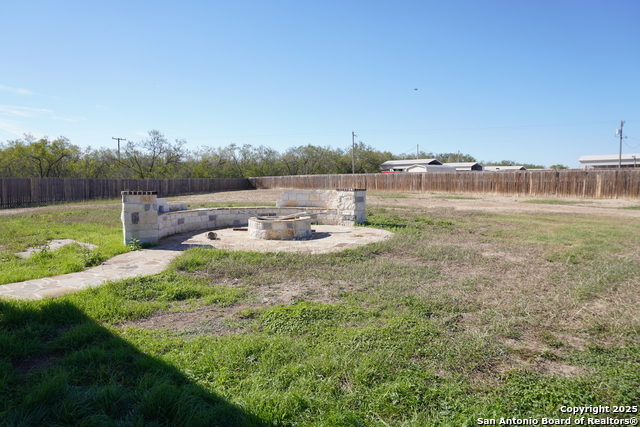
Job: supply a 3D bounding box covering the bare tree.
[{"bbox_3d":[-22.509,-6.888,56.679,9.200,8.320,8.500,0,4,0],"label":"bare tree"}]

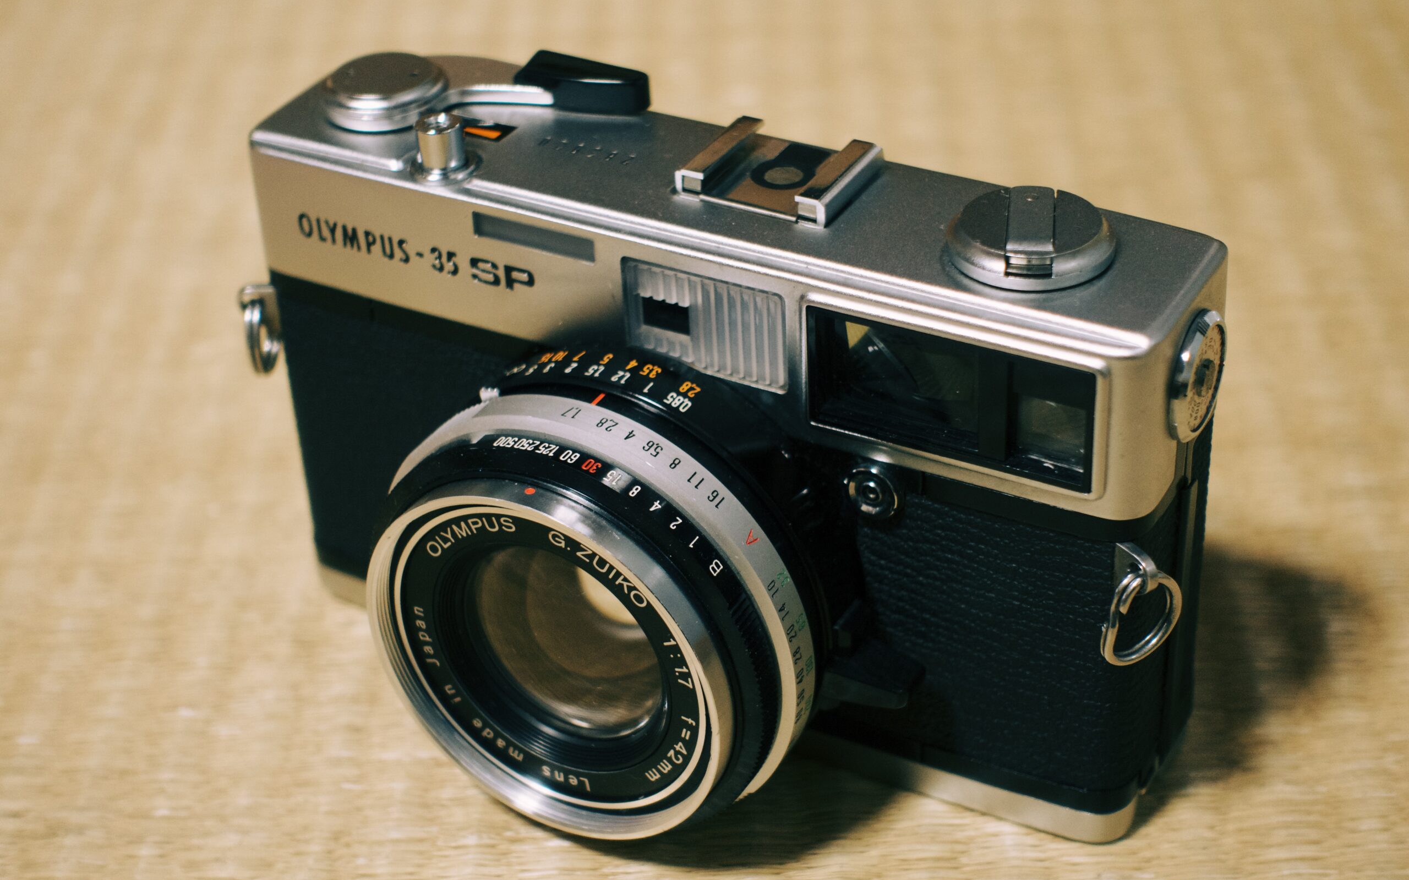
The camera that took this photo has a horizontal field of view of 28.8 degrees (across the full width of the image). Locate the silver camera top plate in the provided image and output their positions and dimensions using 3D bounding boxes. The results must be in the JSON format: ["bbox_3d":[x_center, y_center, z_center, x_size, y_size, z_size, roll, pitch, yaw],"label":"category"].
[{"bbox_3d":[0.001,-0.025,0.345,0.129,0.029,0.031,15,38,27],"label":"silver camera top plate"}]

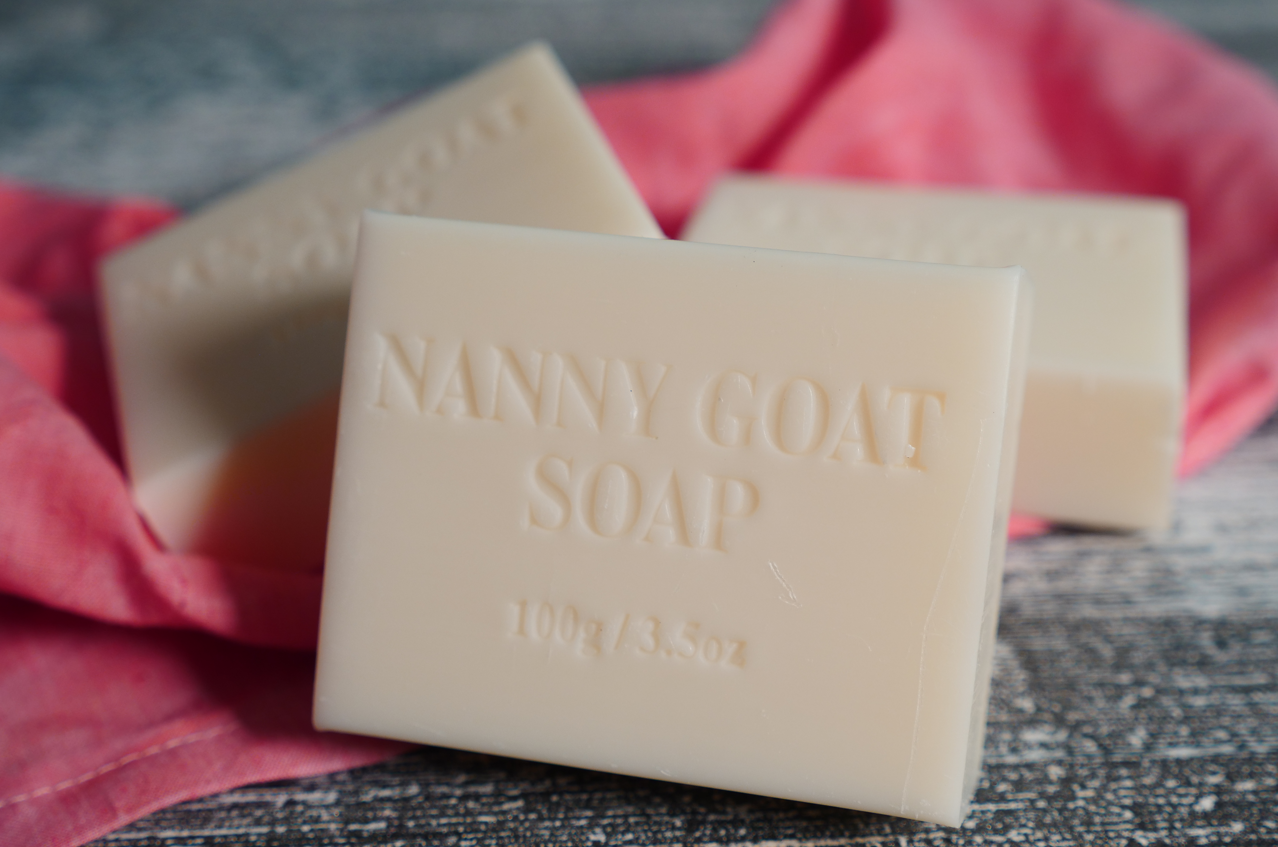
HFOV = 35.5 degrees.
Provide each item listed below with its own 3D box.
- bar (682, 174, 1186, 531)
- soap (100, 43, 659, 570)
[{"bbox_3d":[0.042,-0.013,0.297,0.074,0.023,0.059,5,31,12],"label":"bar"},{"bbox_3d":[-0.035,-0.016,0.281,0.074,0.023,0.059,-26,39,0],"label":"soap"}]

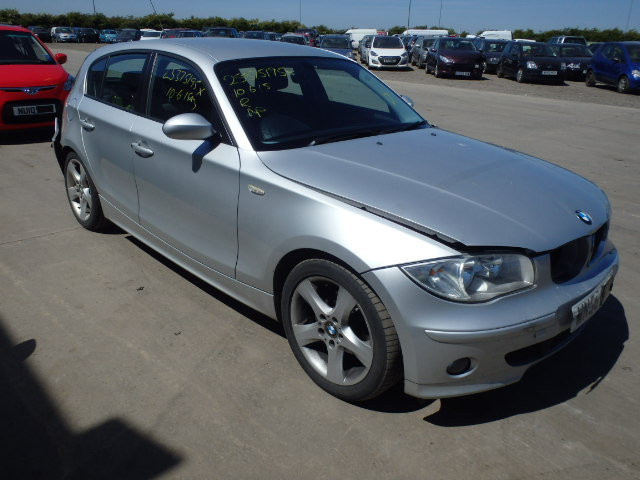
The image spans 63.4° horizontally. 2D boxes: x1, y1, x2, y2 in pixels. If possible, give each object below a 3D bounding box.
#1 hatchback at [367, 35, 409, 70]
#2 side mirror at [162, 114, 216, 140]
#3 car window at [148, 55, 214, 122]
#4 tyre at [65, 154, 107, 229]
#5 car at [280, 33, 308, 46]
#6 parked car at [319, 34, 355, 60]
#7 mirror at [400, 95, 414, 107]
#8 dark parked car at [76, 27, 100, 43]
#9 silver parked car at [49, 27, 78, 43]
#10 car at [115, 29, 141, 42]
[{"bbox_3d":[3.180,-9.061,25.000,1.770,1.470,4.250,3,22,2],"label":"hatchback"},{"bbox_3d":[-0.613,-0.531,2.433,0.220,0.135,0.140,-18,29,-40],"label":"side mirror"},{"bbox_3d":[-0.688,-0.759,2.664,0.770,0.380,0.060,22,13,42],"label":"car window"},{"bbox_3d":[-1.744,-0.400,3.980,0.215,0.630,0.630,-18,29,-41],"label":"tyre"},{"bbox_3d":[-1.699,-12.978,34.500,1.760,1.470,4.200,4,22,8],"label":"car"},{"bbox_3d":[0.830,-9.722,26.600,1.750,1.490,4.200,1,22,-2],"label":"parked car"},{"bbox_3d":[0.600,-0.960,3.674,0.250,0.160,0.150,-18,29,-41],"label":"mirror"},{"bbox_3d":[-23.975,-21.159,53.500,1.740,1.470,4.200,-10,25,-29],"label":"dark parked car"},{"bbox_3d":[-26.204,-21.097,53.200,1.730,1.480,4.200,-12,25,-31],"label":"silver parked car"},{"bbox_3d":[-20.715,-21.965,56.000,1.780,1.500,4.300,0,22,-3],"label":"car"}]

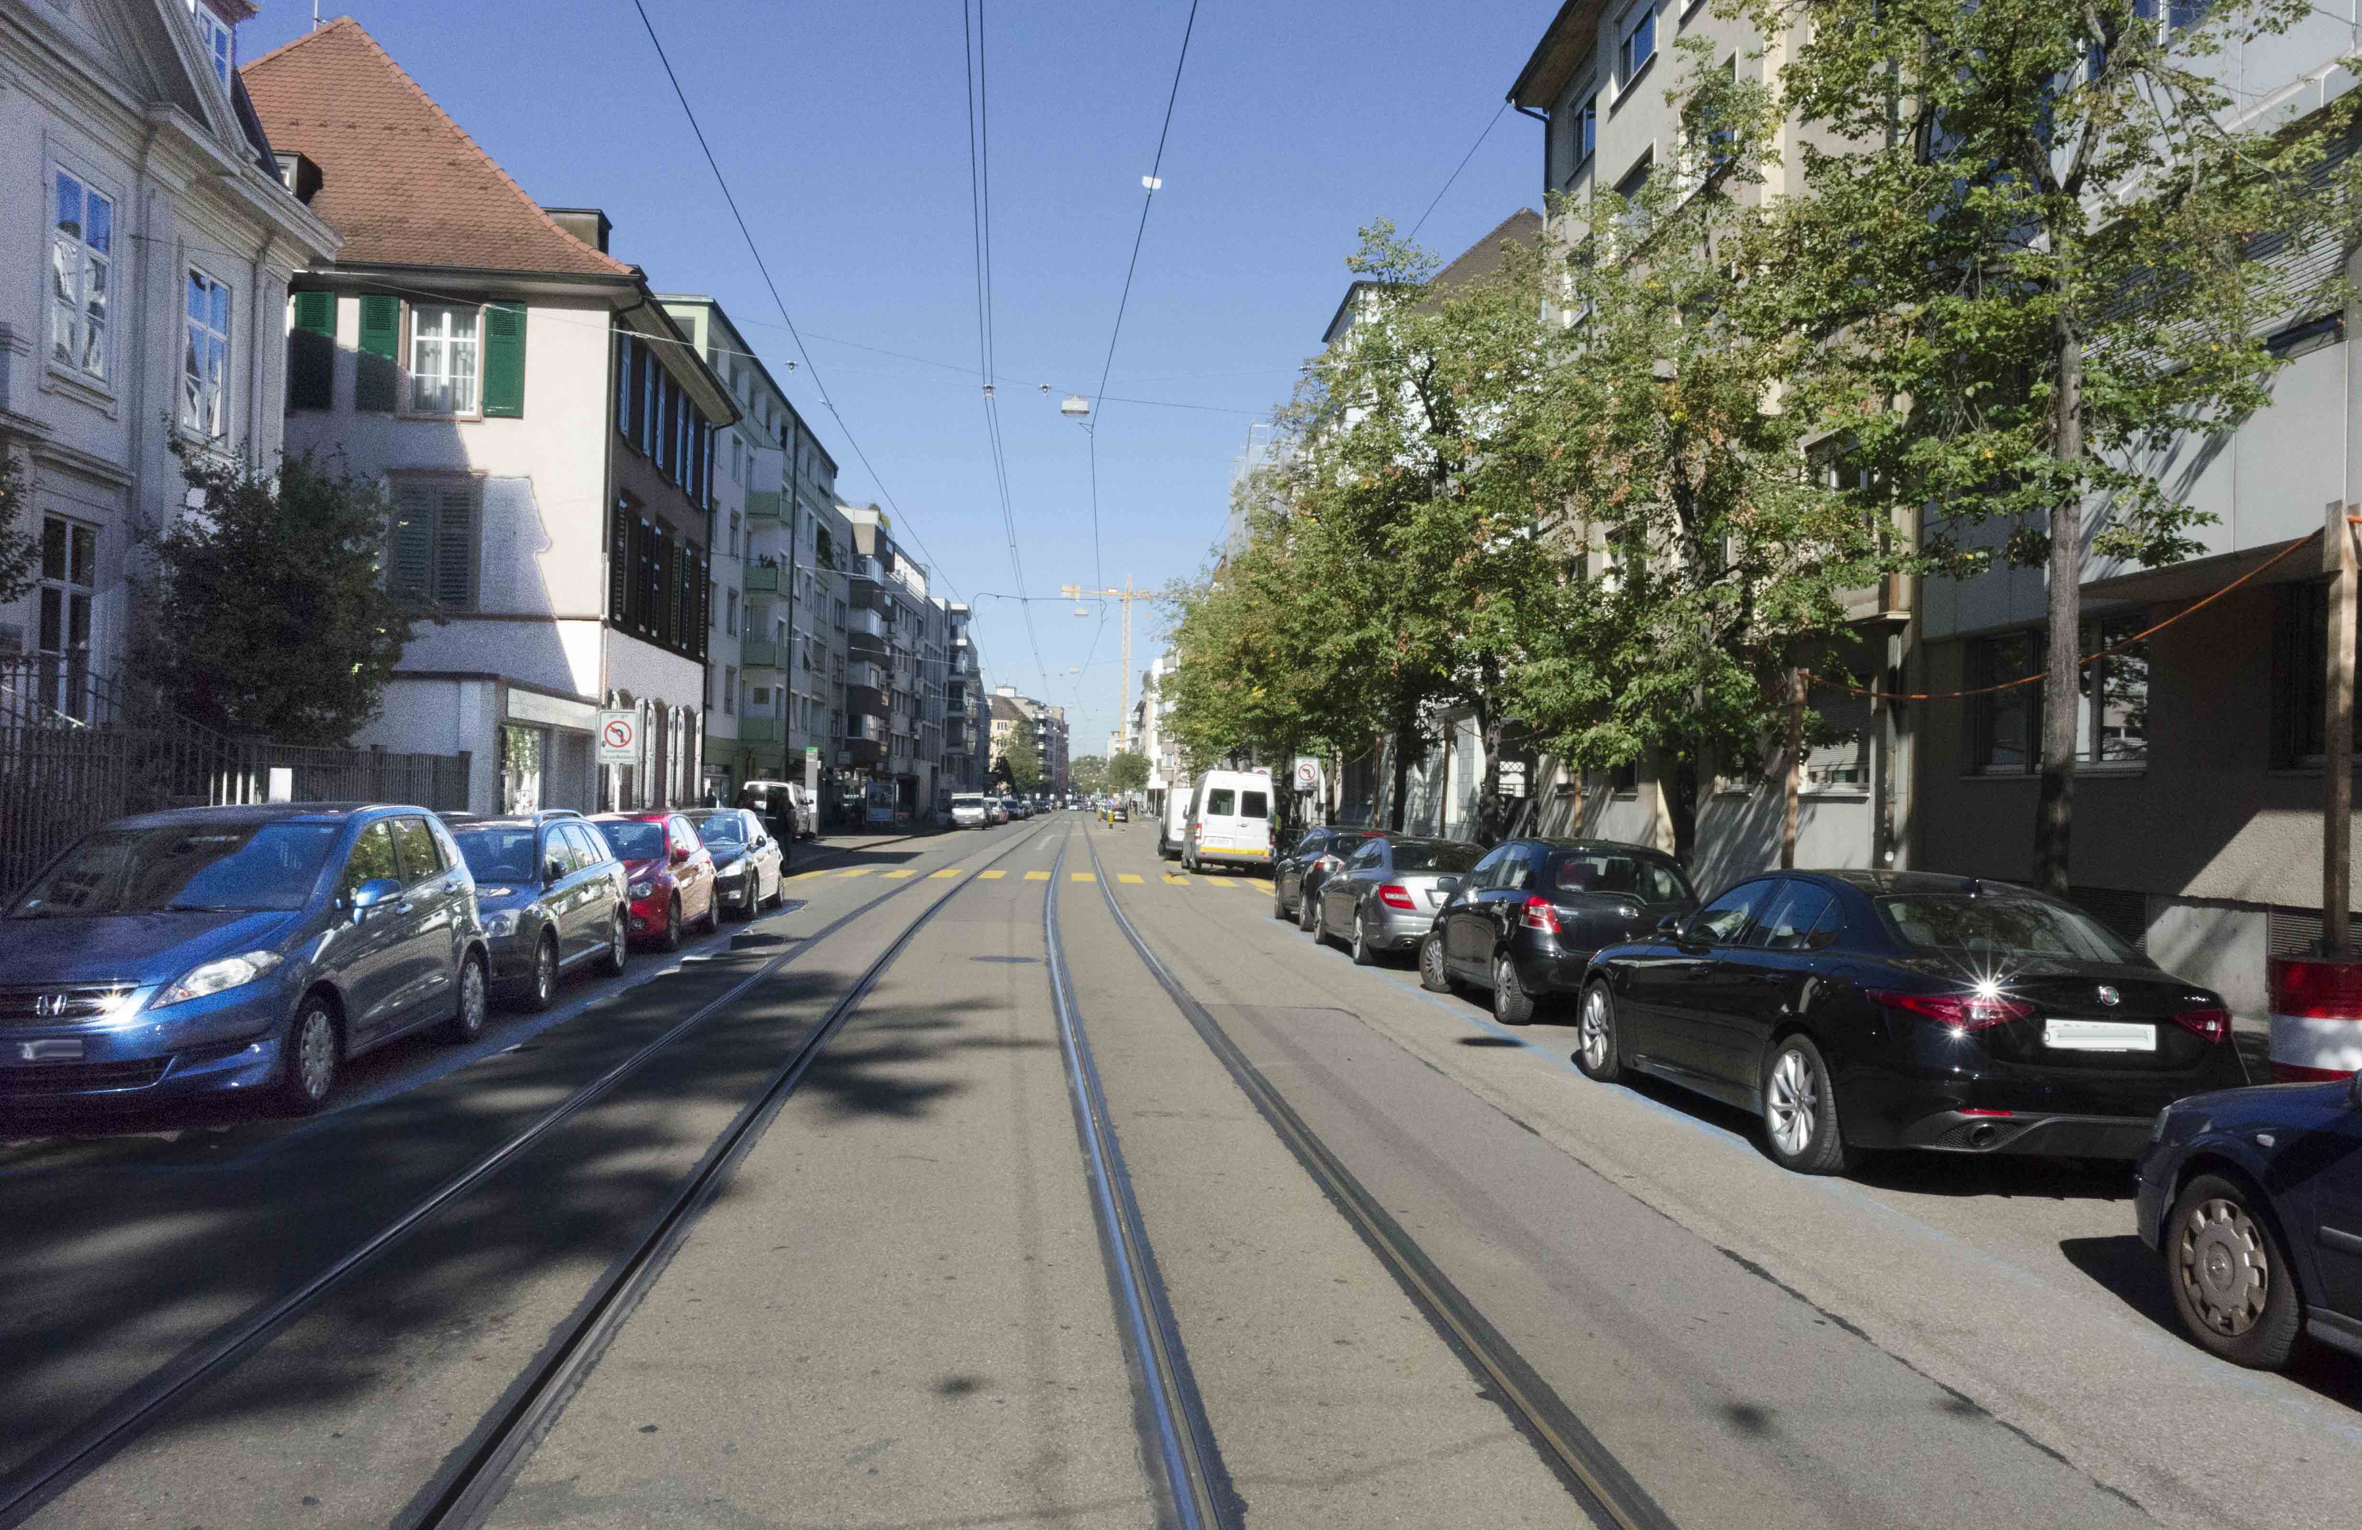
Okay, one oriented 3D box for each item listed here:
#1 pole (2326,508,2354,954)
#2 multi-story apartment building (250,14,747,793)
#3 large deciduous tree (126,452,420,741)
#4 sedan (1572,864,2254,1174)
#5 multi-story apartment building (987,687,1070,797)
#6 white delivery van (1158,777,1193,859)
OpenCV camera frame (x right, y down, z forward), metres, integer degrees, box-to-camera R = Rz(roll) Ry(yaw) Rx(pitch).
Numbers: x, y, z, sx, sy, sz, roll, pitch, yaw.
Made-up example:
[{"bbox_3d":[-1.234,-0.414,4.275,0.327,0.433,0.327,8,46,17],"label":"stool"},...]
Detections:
[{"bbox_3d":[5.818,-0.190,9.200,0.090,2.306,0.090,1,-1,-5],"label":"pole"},{"bbox_3d":[-15.900,-6.143,36.400,12.200,16.400,11.200,1,-1,-5],"label":"multi-story apartment building"},{"bbox_3d":[-10.400,-0.934,21.000,3.200,5.500,3.200,1,-1,-5],"label":"large deciduous tree"},{"bbox_3d":[3.747,1.297,10.238,1.860,1.436,4.640,1,-1,-5],"label":"sedan"},{"bbox_3d":[-29.000,-2.912,350.000,16.000,23.000,26.000,1,-1,-3],"label":"multi-story apartment building"},{"bbox_3d":[0.540,1.850,57.900,2.000,2.220,5.200,1,-1,-3],"label":"white delivery van"}]

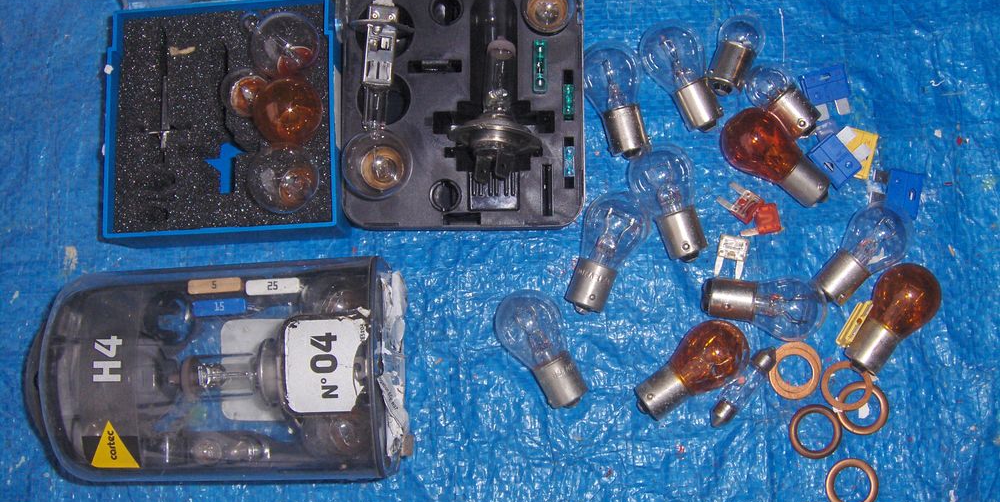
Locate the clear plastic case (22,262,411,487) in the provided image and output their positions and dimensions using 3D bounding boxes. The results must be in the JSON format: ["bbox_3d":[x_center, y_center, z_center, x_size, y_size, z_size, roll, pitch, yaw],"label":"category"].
[{"bbox_3d":[-0.104,0.048,0.392,0.128,0.060,0.078,-2,79,2],"label":"clear plastic case"}]

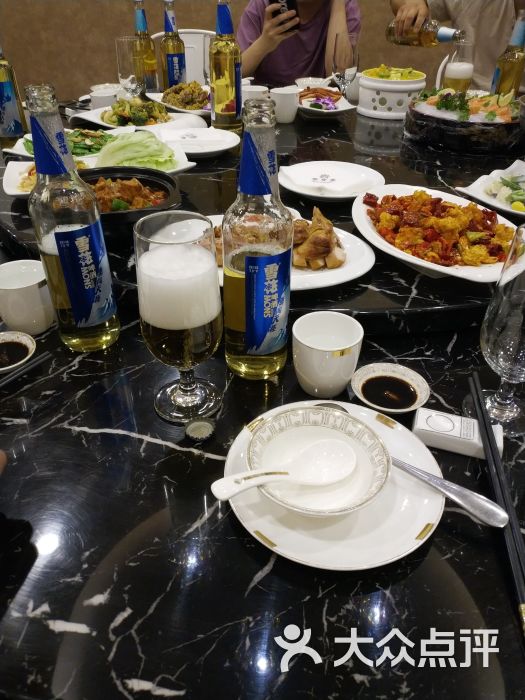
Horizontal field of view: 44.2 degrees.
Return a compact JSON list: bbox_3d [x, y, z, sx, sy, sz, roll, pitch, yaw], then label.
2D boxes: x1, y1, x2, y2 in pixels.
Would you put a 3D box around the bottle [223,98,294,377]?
[{"bbox_3d":[-0.005,-0.098,0.636,0.068,0.279,0.068,1,37,0],"label":"bottle"}]

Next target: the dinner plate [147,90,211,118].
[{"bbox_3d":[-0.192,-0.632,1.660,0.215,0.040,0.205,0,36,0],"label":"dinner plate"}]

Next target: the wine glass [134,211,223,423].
[{"bbox_3d":[-0.076,-0.026,0.611,0.078,0.193,0.078,1,37,0],"label":"wine glass"}]

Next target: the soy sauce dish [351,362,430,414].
[{"bbox_3d":[0.137,0.046,0.698,0.082,0.021,0.082,0,36,0],"label":"soy sauce dish"}]

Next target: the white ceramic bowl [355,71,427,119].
[{"bbox_3d":[0.335,-0.649,1.660,0.188,0.105,0.188,0,36,0],"label":"white ceramic bowl"}]

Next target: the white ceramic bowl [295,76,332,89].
[{"bbox_3d":[0.147,-0.763,1.870,0.109,0.047,0.109,1,37,0],"label":"white ceramic bowl"}]

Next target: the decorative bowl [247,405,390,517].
[{"bbox_3d":[0.046,0.106,0.551,0.118,0.044,0.118,1,37,-1],"label":"decorative bowl"}]

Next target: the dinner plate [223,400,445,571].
[{"bbox_3d":[0.065,0.121,0.597,0.202,0.024,0.202,0,36,0],"label":"dinner plate"}]

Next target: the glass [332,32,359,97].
[{"bbox_3d":[0.230,-0.777,1.780,0.073,0.188,0.073,0,36,0],"label":"glass"}]

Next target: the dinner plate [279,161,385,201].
[{"bbox_3d":[0.127,-0.308,1.180,0.192,0.022,0.192,0,36,0],"label":"dinner plate"}]

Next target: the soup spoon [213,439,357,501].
[{"bbox_3d":[0.022,0.106,0.554,0.142,0.038,0.047,-5,35,-30],"label":"soup spoon"}]

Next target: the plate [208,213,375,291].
[{"bbox_3d":[0.000,-0.116,0.837,0.290,0.030,0.205,7,38,8],"label":"plate"}]

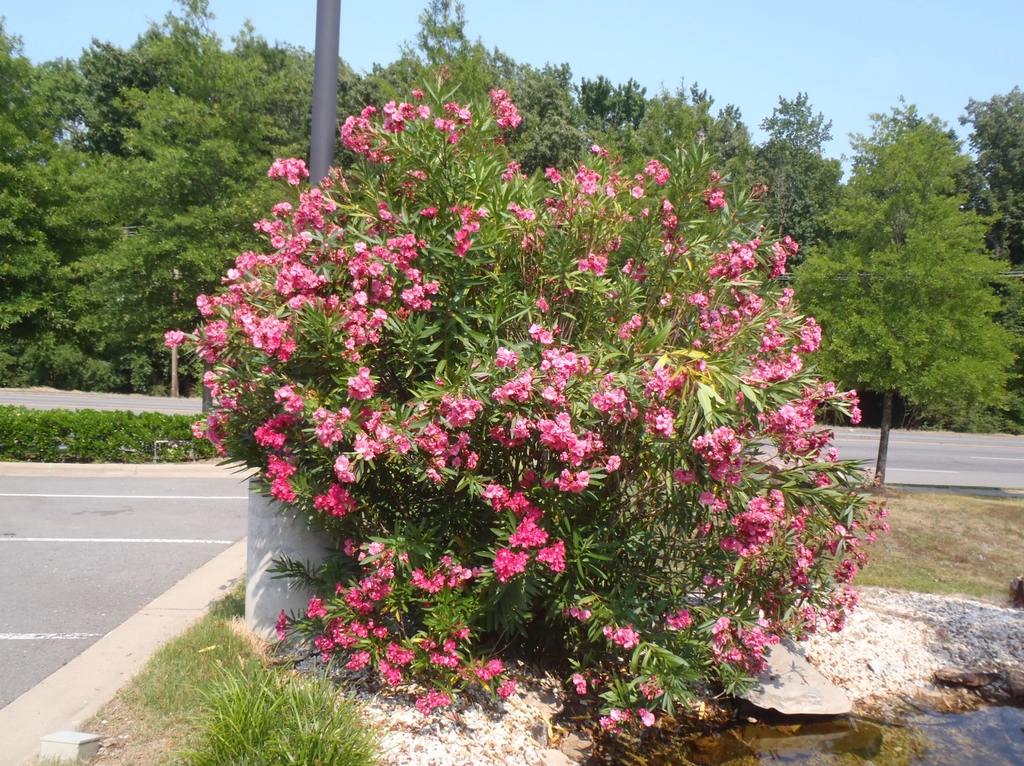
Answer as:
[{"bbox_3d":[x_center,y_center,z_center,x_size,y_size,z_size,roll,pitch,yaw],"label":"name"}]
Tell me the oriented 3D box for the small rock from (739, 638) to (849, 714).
[{"bbox_3d":[1.340,1.440,4.080,0.550,0.160,0.700,2,0,0],"label":"small rock"}]

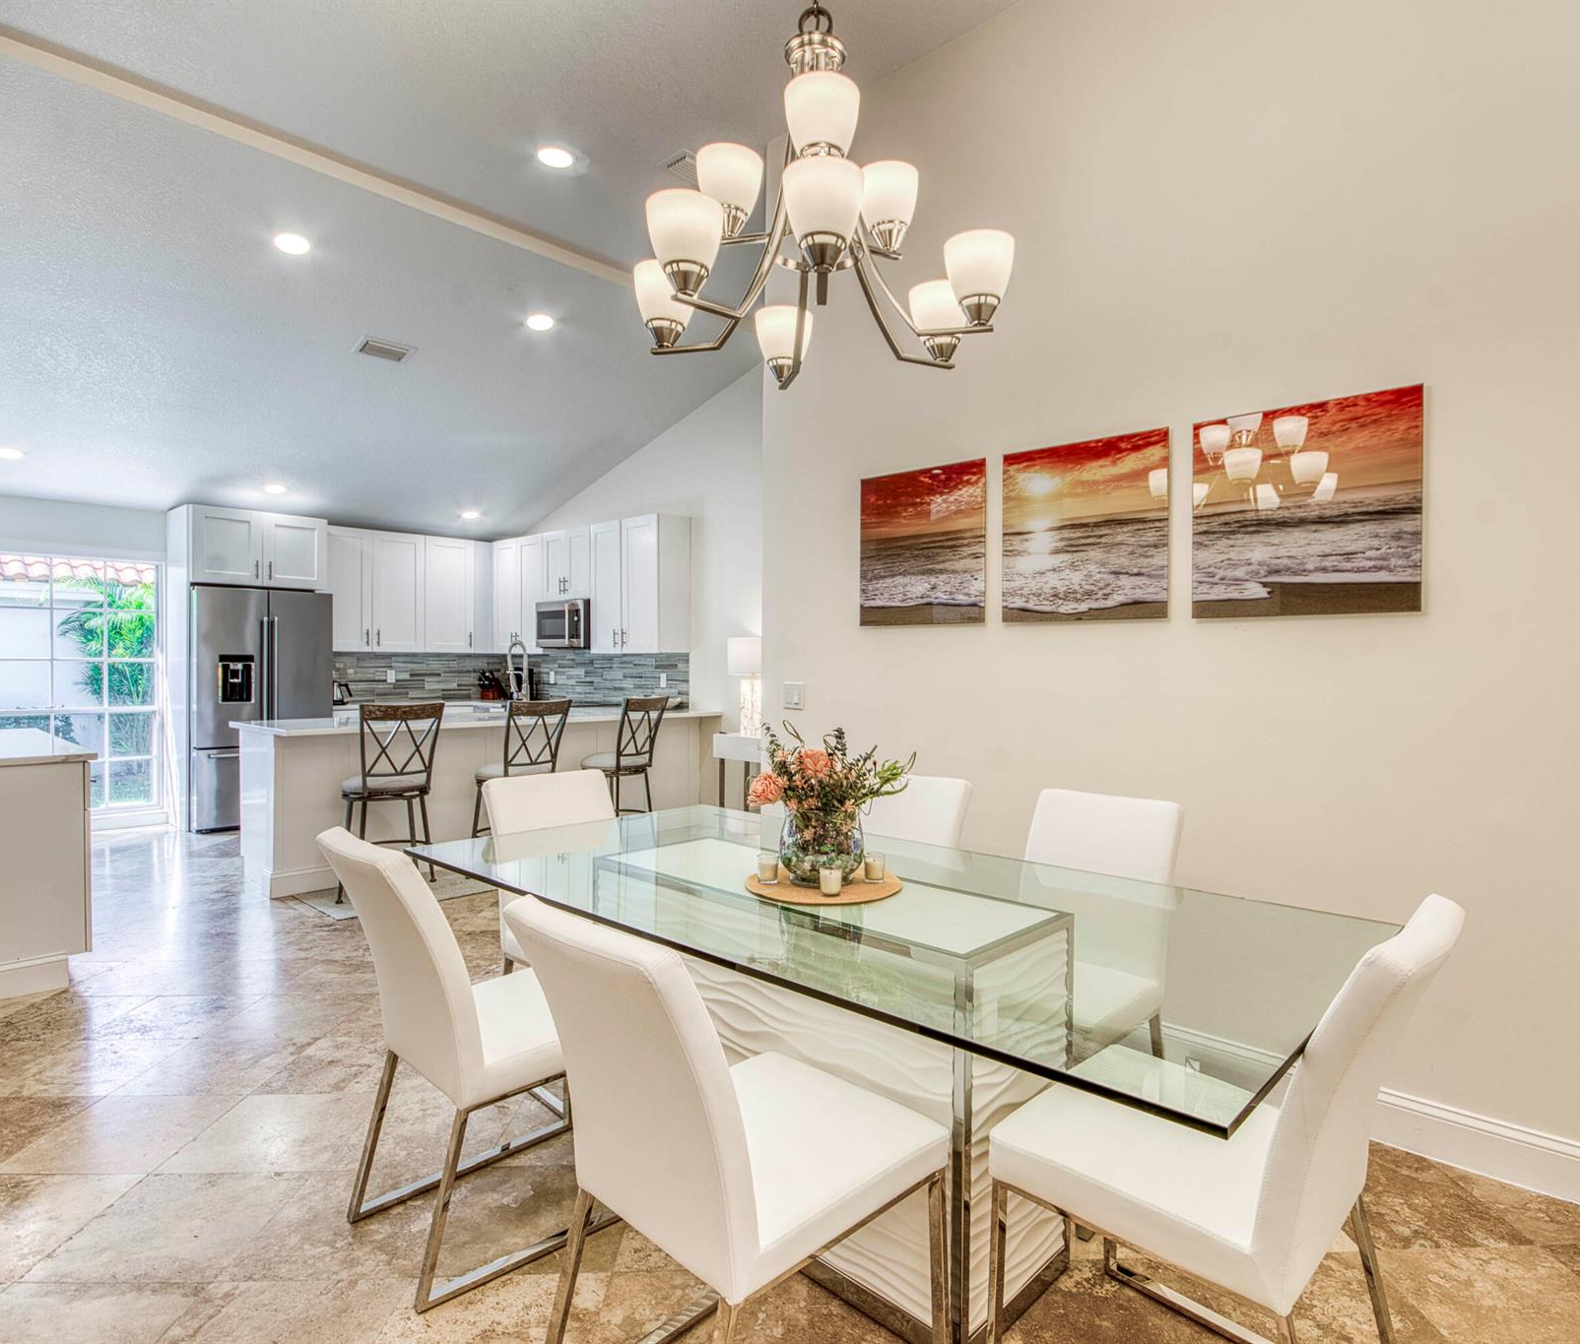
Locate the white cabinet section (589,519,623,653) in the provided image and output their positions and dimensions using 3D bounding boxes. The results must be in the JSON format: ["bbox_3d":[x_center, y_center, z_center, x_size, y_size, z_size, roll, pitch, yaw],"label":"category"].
[{"bbox_3d":[-1.398,-0.683,7.003,0.420,1.067,0.320,1,1,42],"label":"white cabinet section"}]

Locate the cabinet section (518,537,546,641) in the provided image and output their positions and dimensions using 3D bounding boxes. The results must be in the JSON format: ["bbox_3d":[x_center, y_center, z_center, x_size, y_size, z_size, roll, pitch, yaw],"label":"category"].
[{"bbox_3d":[-2.259,-0.697,7.785,0.405,1.067,0.320,1,1,42],"label":"cabinet section"}]

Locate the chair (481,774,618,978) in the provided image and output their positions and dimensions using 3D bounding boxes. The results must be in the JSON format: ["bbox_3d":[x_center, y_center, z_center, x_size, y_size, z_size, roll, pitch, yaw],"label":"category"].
[{"bbox_3d":[-0.608,0.801,2.655,0.620,0.900,0.455,1,0,41],"label":"chair"}]

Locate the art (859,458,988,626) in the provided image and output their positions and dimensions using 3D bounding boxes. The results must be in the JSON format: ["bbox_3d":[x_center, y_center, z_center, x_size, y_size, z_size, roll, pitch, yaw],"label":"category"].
[{"bbox_3d":[0.510,-0.484,3.273,0.585,0.605,0.030,1,1,41],"label":"art"}]

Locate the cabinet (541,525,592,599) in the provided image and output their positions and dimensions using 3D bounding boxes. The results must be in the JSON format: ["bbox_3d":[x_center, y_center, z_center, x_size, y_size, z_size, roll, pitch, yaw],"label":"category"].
[{"bbox_3d":[-1.822,-0.926,7.377,0.765,0.585,0.330,1,1,43],"label":"cabinet"}]

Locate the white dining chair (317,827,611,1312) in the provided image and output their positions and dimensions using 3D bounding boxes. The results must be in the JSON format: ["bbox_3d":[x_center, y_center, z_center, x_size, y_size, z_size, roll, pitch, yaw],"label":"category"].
[{"bbox_3d":[-0.692,0.813,1.967,0.440,0.905,0.650,1,1,43],"label":"white dining chair"}]

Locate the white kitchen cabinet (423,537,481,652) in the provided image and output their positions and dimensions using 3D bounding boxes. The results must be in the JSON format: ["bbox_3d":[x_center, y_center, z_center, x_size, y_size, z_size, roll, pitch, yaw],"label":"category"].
[{"bbox_3d":[-3.409,-0.737,8.276,0.334,1.100,0.551,1,0,41],"label":"white kitchen cabinet"}]

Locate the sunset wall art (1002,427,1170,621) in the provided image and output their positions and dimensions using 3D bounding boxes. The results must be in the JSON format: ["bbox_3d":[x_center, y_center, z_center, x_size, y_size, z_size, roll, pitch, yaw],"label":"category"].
[{"bbox_3d":[0.961,-0.468,2.795,0.575,0.600,0.026,1,0,41],"label":"sunset wall art"}]

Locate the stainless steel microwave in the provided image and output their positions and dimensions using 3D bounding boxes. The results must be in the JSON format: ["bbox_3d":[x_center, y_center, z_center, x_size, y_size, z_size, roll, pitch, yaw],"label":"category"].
[{"bbox_3d":[-1.938,-0.421,7.728,0.752,0.422,0.406,1,0,41],"label":"stainless steel microwave"}]

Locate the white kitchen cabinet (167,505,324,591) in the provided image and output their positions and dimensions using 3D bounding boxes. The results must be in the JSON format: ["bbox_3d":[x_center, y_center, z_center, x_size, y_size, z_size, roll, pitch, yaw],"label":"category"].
[{"bbox_3d":[-4.418,-0.971,6.883,0.627,0.580,0.969,1,0,41],"label":"white kitchen cabinet"}]

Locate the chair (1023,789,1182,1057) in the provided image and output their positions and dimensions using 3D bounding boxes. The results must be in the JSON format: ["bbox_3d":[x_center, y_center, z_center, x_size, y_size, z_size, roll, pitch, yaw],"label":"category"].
[{"bbox_3d":[0.754,0.823,2.297,0.440,0.905,0.650,1,1,43],"label":"chair"}]

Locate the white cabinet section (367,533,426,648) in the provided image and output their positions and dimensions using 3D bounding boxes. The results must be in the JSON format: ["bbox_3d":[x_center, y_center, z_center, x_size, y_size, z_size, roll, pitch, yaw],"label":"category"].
[{"bbox_3d":[-3.590,-0.708,7.595,0.320,1.067,0.457,1,1,42],"label":"white cabinet section"}]

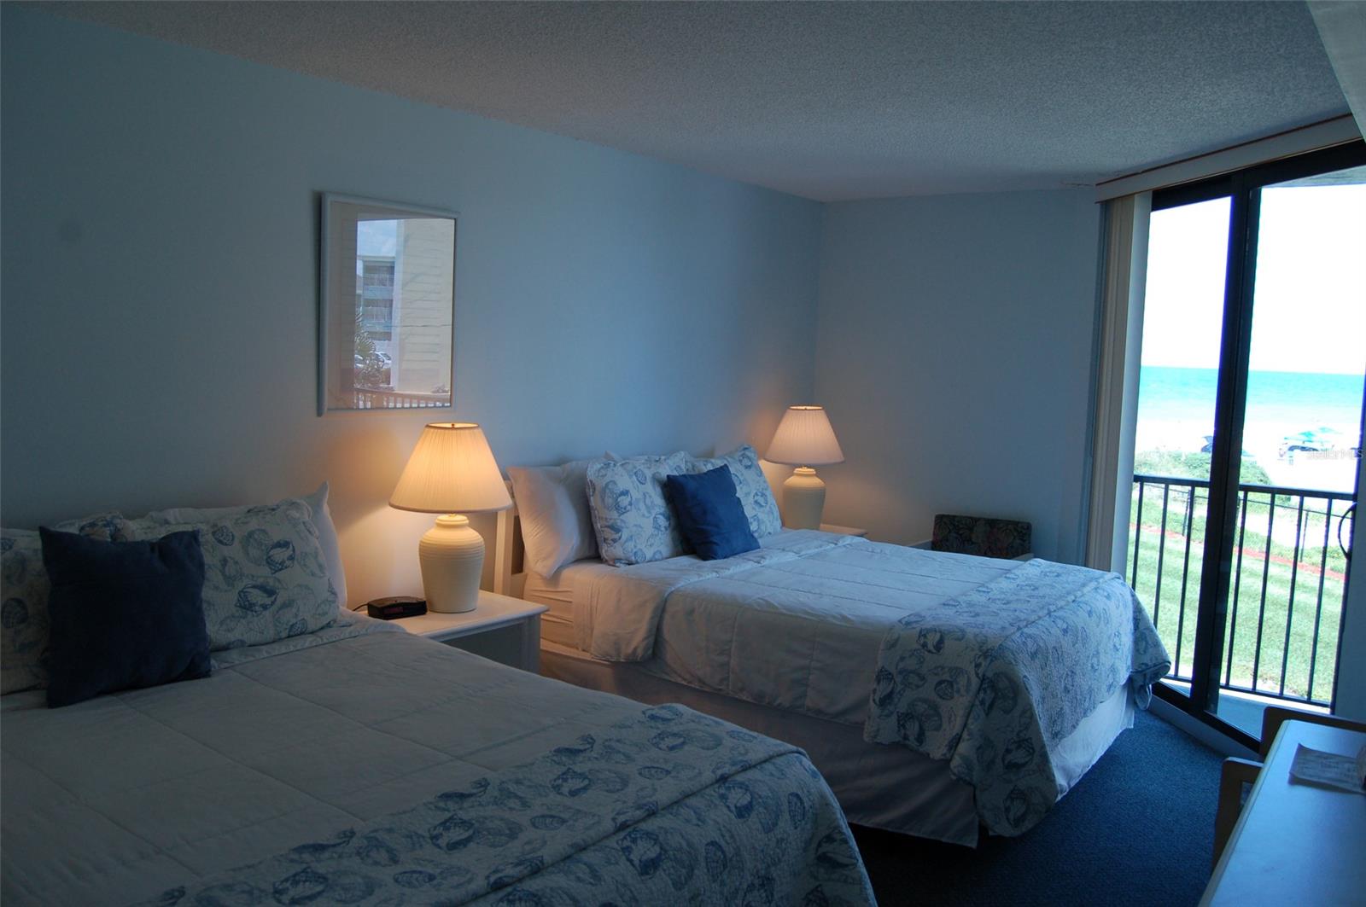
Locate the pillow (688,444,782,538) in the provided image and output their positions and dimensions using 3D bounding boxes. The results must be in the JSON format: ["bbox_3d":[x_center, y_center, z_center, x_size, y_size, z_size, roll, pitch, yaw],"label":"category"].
[{"bbox_3d":[0.219,0.197,5.181,0.170,0.460,0.600,-17,-6,36],"label":"pillow"}]

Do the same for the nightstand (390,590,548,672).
[{"bbox_3d":[-0.917,0.878,3.955,0.460,0.570,0.620,6,7,39],"label":"nightstand"}]

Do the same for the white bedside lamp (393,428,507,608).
[{"bbox_3d":[-0.878,0.238,3.902,0.460,0.715,0.460,2,6,0],"label":"white bedside lamp"}]

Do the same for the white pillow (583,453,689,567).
[{"bbox_3d":[-0.179,0.240,4.631,0.170,0.460,0.590,-11,-3,39],"label":"white pillow"}]

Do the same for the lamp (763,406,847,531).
[{"bbox_3d":[0.693,0.092,5.855,0.460,0.715,0.460,2,6,0],"label":"lamp"}]

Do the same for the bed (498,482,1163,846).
[{"bbox_3d":[0.591,0.663,4.431,2.160,0.990,1.610,6,7,36],"label":"bed"}]

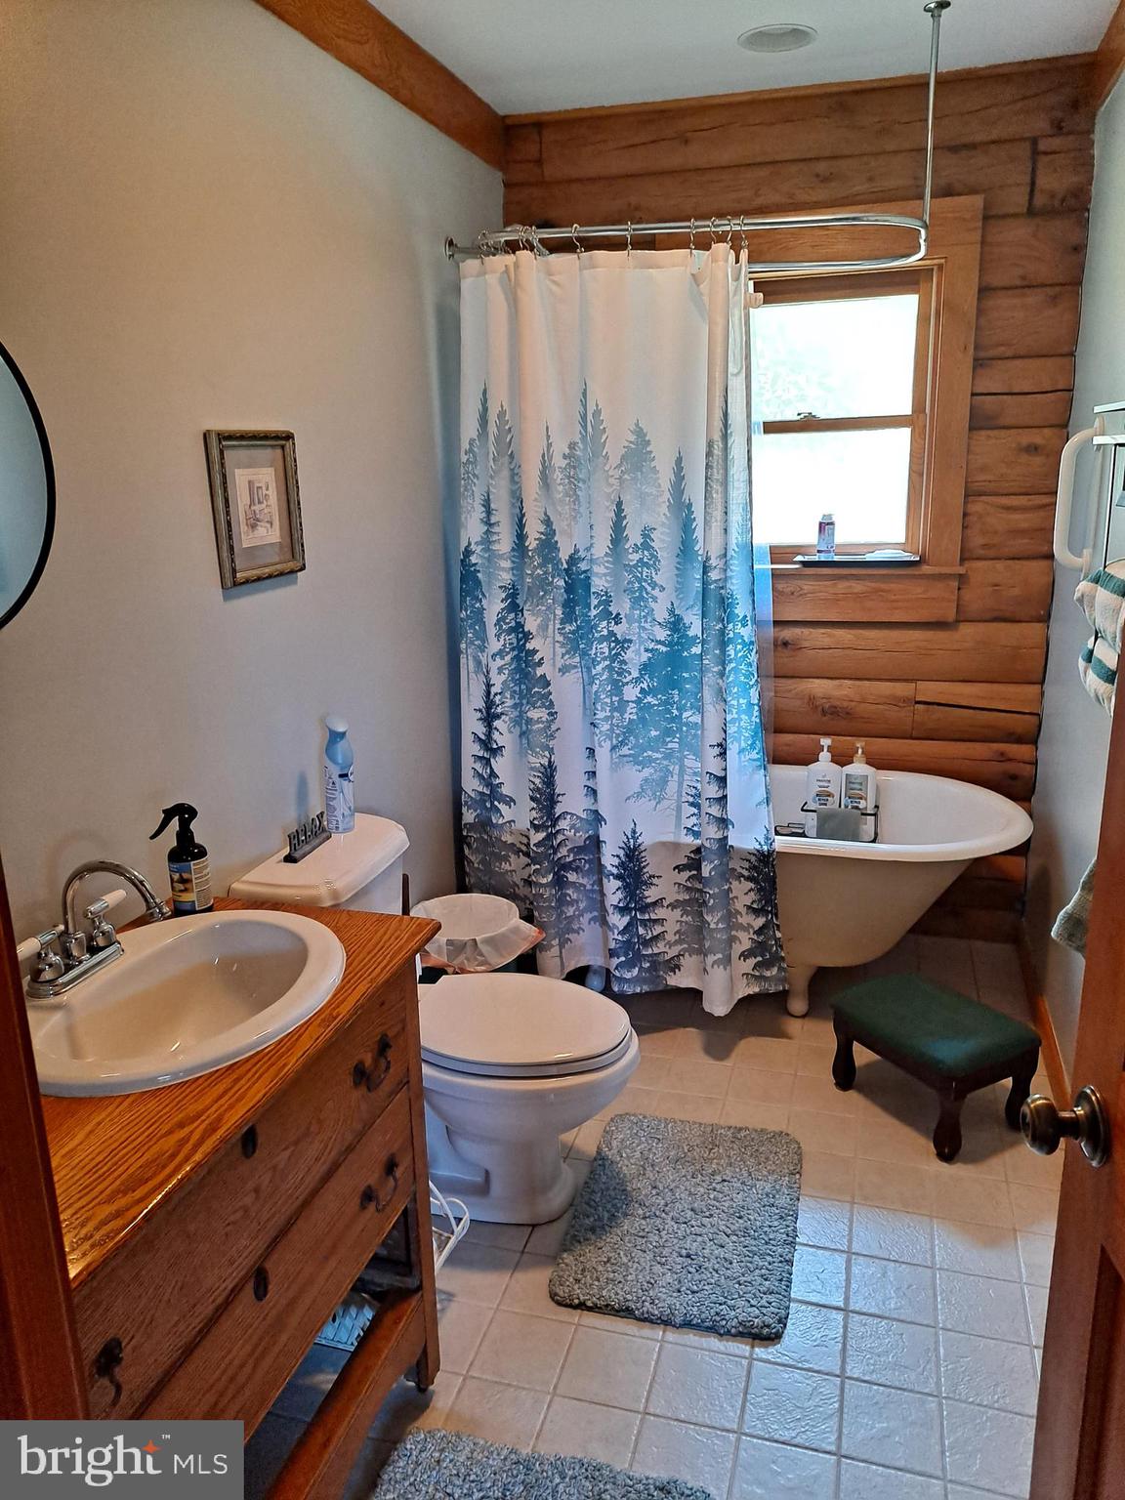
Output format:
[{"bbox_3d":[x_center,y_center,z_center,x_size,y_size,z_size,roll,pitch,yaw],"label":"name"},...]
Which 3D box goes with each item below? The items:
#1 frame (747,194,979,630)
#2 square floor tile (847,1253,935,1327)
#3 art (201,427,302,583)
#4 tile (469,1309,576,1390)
[{"bbox_3d":[0.721,-0.955,3.188,0.886,1.137,0.100,3,15,16],"label":"frame"},{"bbox_3d":[0.619,1.015,2.032,0.151,0.010,0.151,3,15,16],"label":"square floor tile"},{"bbox_3d":[-0.571,-0.458,2.038,0.028,0.266,0.257,3,15,16],"label":"art"},{"bbox_3d":[-0.068,1.040,1.875,0.149,0.010,0.149,3,15,16],"label":"tile"}]

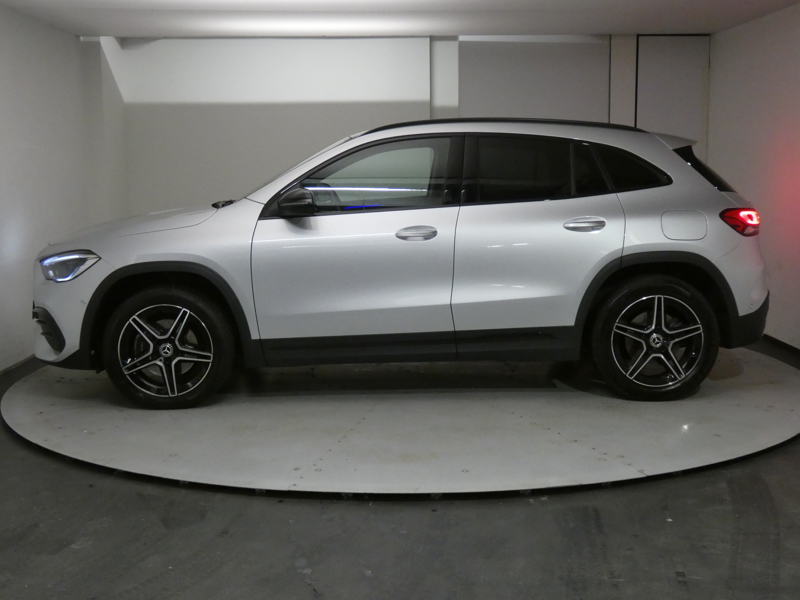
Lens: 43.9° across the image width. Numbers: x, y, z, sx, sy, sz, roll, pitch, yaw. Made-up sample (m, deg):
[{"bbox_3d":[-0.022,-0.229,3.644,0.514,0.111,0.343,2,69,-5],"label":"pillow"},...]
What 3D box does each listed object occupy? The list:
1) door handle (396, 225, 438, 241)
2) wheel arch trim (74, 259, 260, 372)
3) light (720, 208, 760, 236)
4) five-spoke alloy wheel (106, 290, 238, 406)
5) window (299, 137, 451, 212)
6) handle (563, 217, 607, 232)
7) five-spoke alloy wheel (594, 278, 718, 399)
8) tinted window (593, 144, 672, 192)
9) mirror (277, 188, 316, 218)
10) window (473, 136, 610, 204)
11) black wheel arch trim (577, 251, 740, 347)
[{"bbox_3d":[0.096,-0.367,5.443,0.230,0.088,0.055,-1,7,-1],"label":"door handle"},{"bbox_3d":[-1.258,0.077,5.514,1.000,0.605,0.150,-1,7,-1],"label":"wheel arch trim"},{"bbox_3d":[1.923,-0.448,5.692,0.302,0.159,0.360,-1,7,-1],"label":"light"},{"bbox_3d":[-1.295,0.252,5.589,0.716,0.716,0.235,-1,7,-1],"label":"five-spoke alloy wheel"},{"bbox_3d":[-0.139,-0.699,5.533,0.841,0.455,0.060,-1,-17,-1],"label":"window"},{"bbox_3d":[1.016,-0.414,5.470,0.240,0.091,0.055,-1,7,-1],"label":"handle"},{"bbox_3d":[1.433,0.210,5.652,0.716,0.716,0.235,-1,7,-1],"label":"five-spoke alloy wheel"},{"bbox_3d":[1.310,-0.740,5.584,0.447,0.297,0.060,-1,-19,-1],"label":"tinted window"},{"bbox_3d":[-0.560,-0.525,5.394,0.195,0.154,0.220,-1,7,-1],"label":"mirror"},{"bbox_3d":[0.789,-0.727,5.560,0.758,0.420,0.060,-1,-19,-1],"label":"window"},{"bbox_3d":[1.437,-0.006,5.566,0.944,0.546,0.140,-1,7,-1],"label":"black wheel arch trim"}]

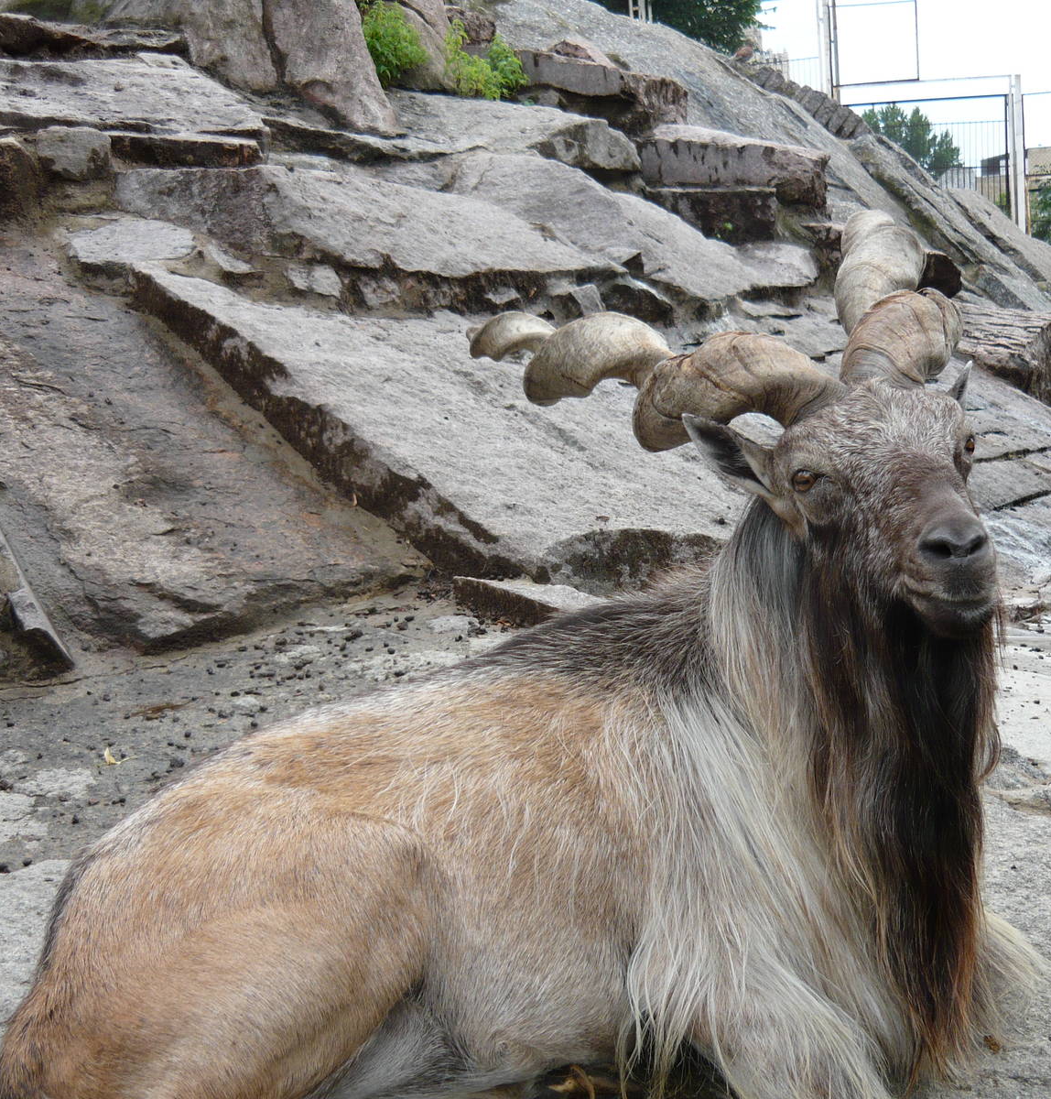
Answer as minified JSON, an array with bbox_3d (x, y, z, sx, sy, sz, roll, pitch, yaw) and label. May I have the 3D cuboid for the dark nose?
[{"bbox_3d":[0.352,-0.009,1.150,0.053,0.037,0.036,-10,13,-7],"label":"dark nose"}]

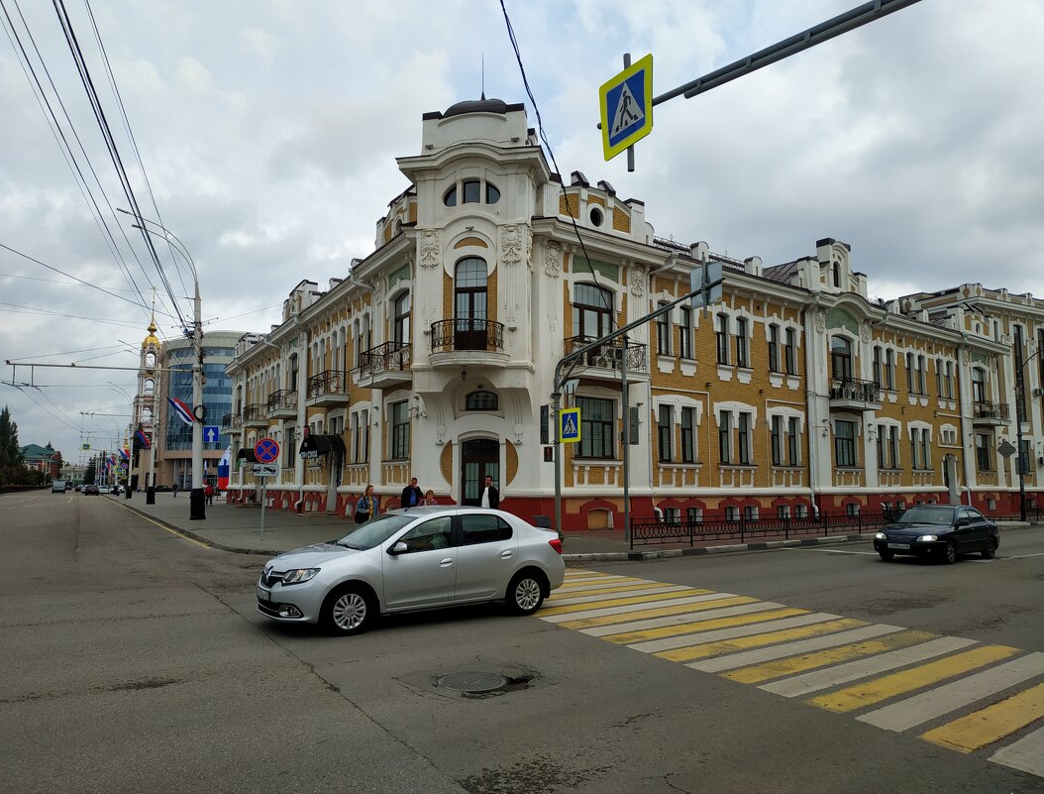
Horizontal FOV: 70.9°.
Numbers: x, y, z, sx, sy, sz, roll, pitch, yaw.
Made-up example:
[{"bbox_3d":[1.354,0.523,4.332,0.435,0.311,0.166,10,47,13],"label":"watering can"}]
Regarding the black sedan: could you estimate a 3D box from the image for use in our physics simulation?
[{"bbox_3d":[10.927,3.541,19.249,4.500,1.420,1.750,5,-9,-38],"label":"black sedan"}]

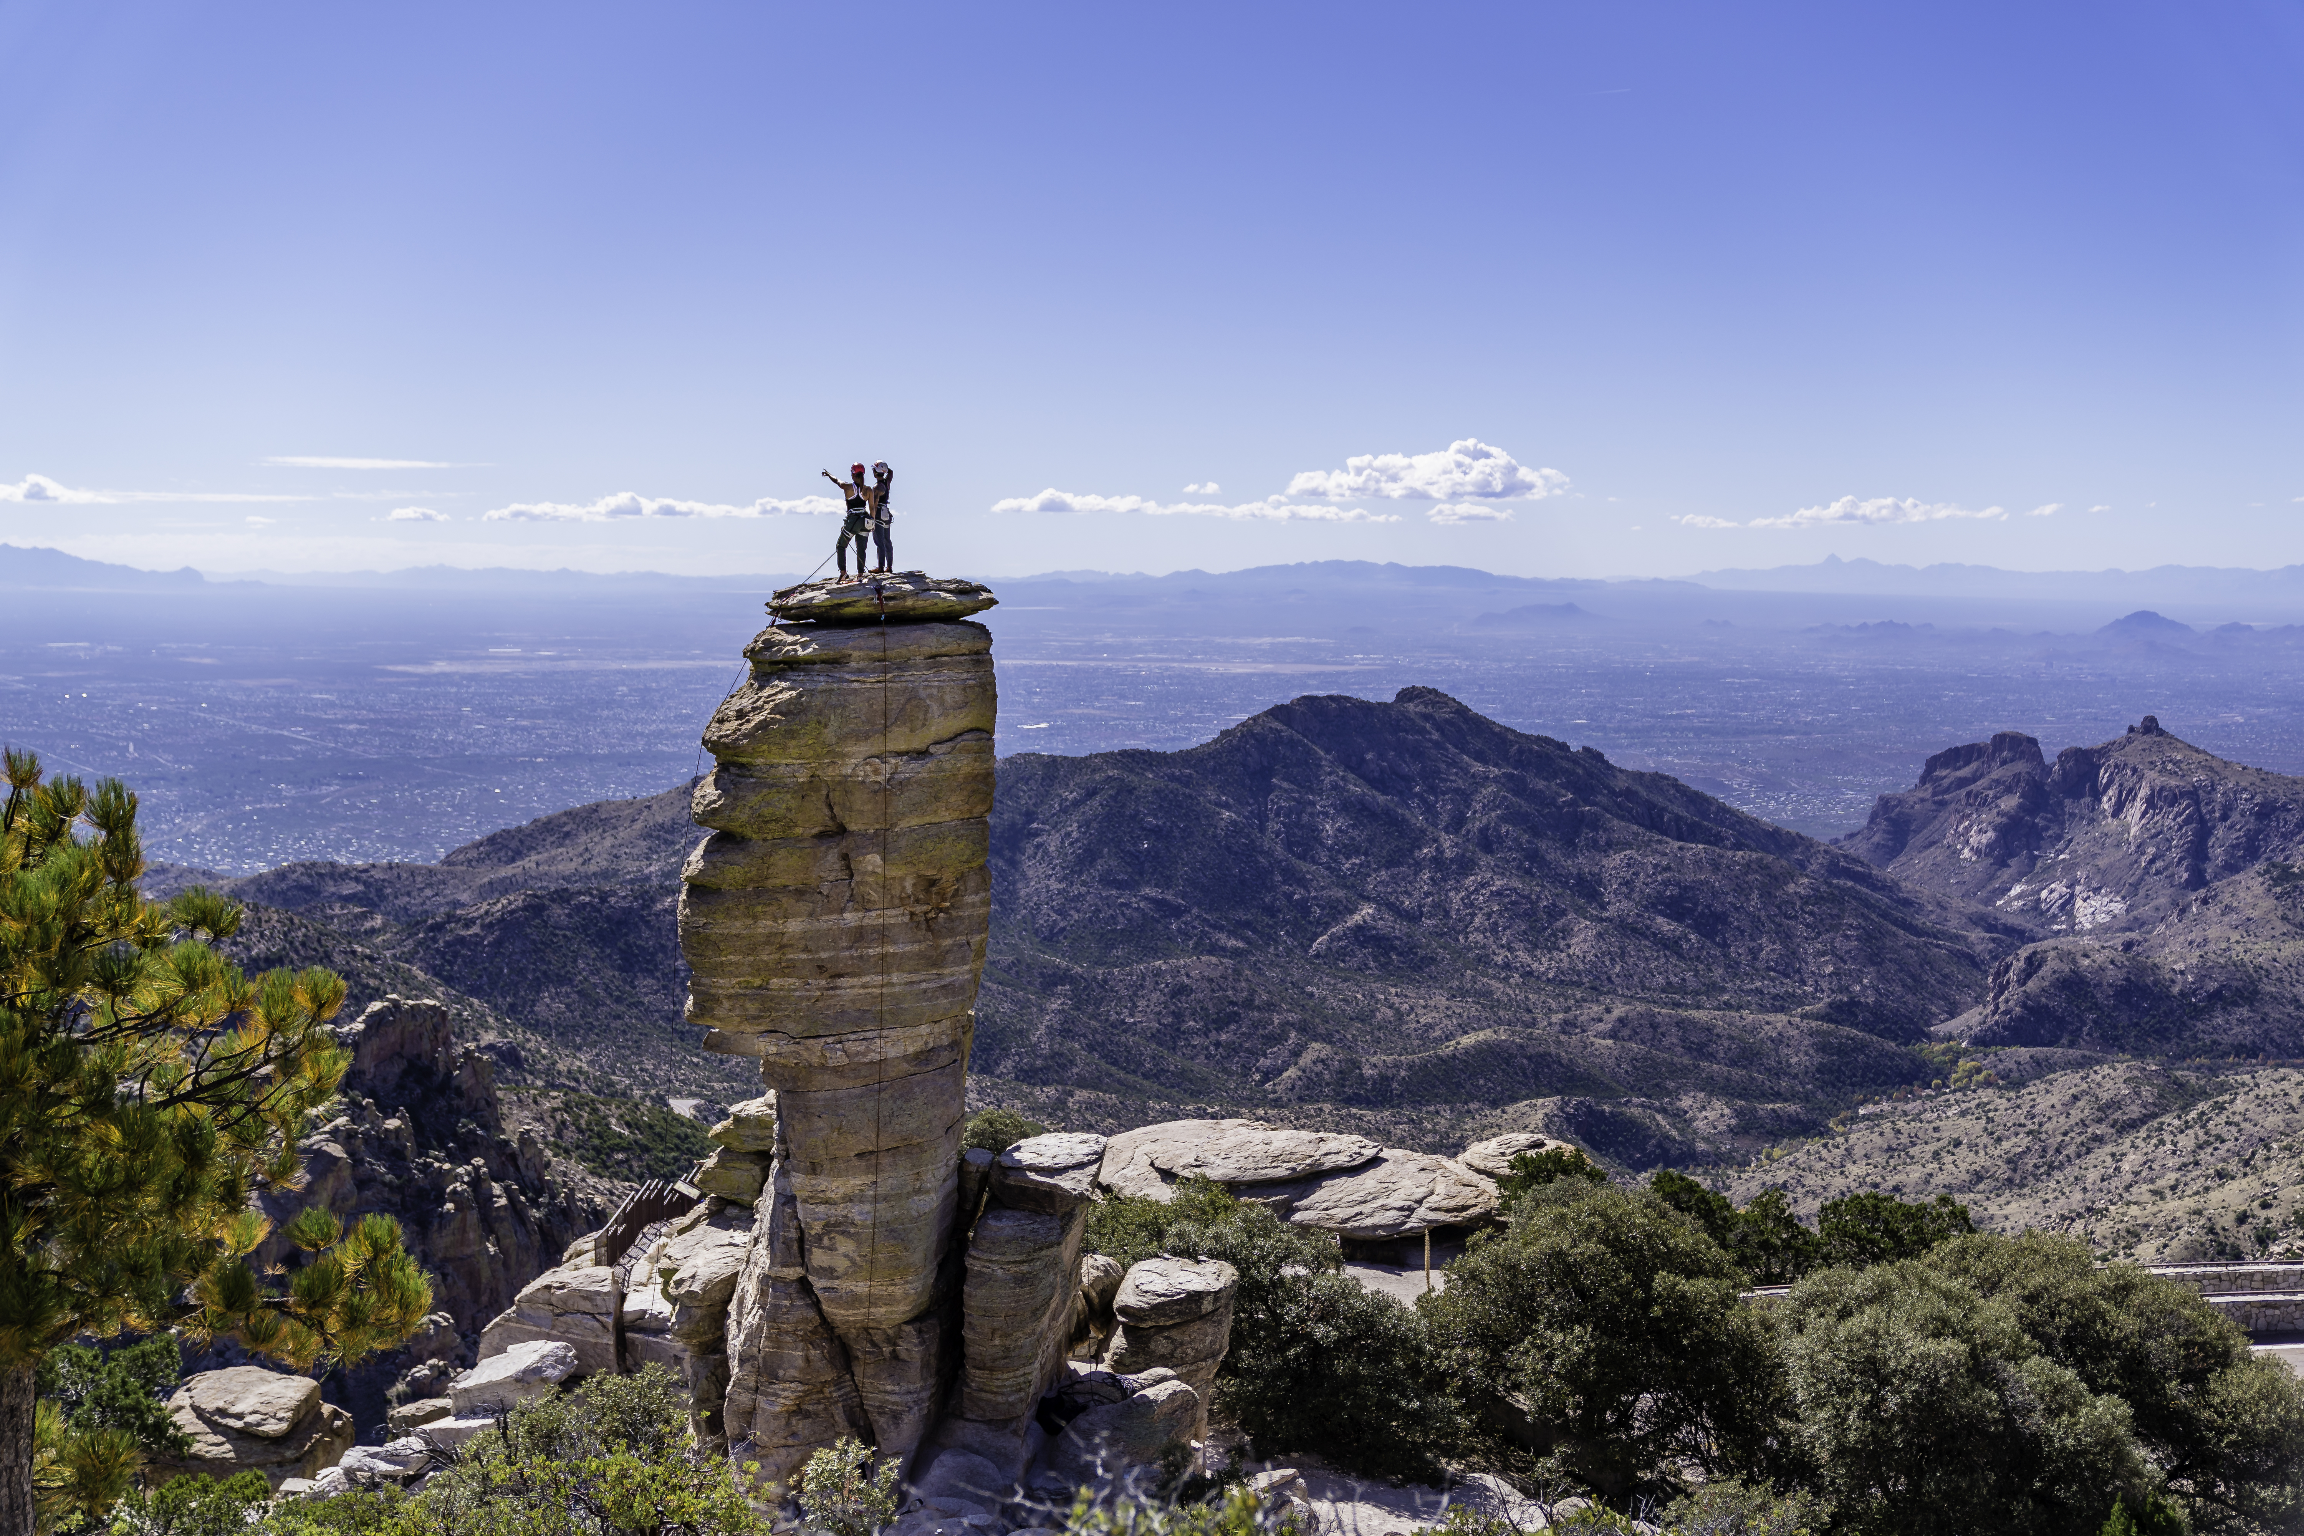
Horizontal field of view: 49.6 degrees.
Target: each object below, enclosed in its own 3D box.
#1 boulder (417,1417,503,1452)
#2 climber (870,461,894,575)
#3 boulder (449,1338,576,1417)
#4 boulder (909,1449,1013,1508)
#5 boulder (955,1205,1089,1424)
[{"bbox_3d":[-12.120,11.705,43.800,1.450,0.400,0.950,0,5,0],"label":"boulder"},{"bbox_3d":[-4.026,-3.753,37.400,0.420,1.690,0.360,-1,5,-12],"label":"climber"},{"bbox_3d":[-10.347,9.880,40.500,2.000,0.950,1.400,0,5,0],"label":"boulder"},{"bbox_3d":[-2.631,9.826,34.600,1.400,0.750,1.200,0,5,0],"label":"boulder"},{"bbox_3d":[-2.023,8.318,38.300,1.850,2.900,2.200,-1,5,-15],"label":"boulder"}]

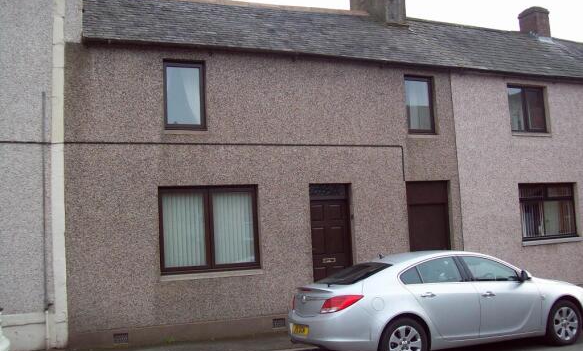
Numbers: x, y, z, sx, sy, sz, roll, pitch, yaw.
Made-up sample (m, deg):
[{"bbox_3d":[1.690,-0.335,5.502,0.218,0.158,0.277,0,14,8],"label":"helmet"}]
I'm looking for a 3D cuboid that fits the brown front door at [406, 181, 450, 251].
[{"bbox_3d":[2.632,1.406,11.560,0.998,2.584,0.090,0,-6,-24],"label":"brown front door"}]

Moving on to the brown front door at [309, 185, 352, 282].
[{"bbox_3d":[0.700,1.342,10.749,0.836,2.370,0.100,0,-6,-24],"label":"brown front door"}]

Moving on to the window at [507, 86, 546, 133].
[{"bbox_3d":[5.002,-1.399,12.929,1.083,1.021,0.100,0,-6,-24],"label":"window"}]

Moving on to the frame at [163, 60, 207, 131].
[{"bbox_3d":[-1.760,-1.289,9.954,0.692,1.159,0.100,0,-6,-24],"label":"frame"}]

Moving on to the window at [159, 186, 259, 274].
[{"bbox_3d":[-1.341,0.887,9.968,1.574,1.251,0.090,0,-6,-24],"label":"window"}]

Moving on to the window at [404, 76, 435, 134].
[{"bbox_3d":[2.473,-1.349,11.807,0.670,1.152,0.100,0,-6,-24],"label":"window"}]

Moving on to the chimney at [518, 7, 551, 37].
[{"bbox_3d":[7.167,-4.370,17.846,0.560,1.020,0.720,0,-6,-24],"label":"chimney"}]

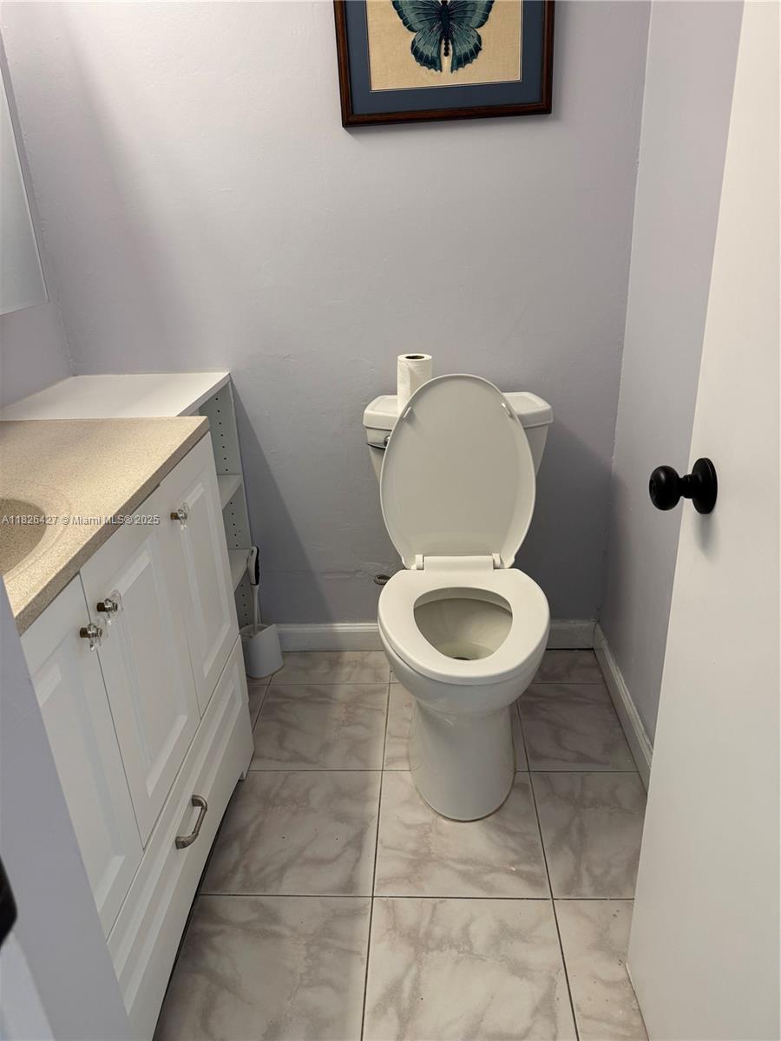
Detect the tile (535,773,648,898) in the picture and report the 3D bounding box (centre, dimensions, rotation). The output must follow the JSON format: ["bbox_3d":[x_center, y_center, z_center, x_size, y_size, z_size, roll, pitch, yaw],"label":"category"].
[{"bbox_3d":[0.447,0.660,1.534,0.253,0.010,0.341,-1,23,3],"label":"tile"}]

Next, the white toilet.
[{"bbox_3d":[0.163,0.132,1.667,0.446,0.879,0.736,-1,23,3],"label":"white toilet"}]

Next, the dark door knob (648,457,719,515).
[{"bbox_3d":[0.338,-0.040,0.850,0.066,0.062,0.062,-1,23,3],"label":"dark door knob"}]

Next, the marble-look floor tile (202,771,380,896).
[{"bbox_3d":[-0.196,0.671,1.571,0.341,0.010,0.341,-1,23,3],"label":"marble-look floor tile"}]

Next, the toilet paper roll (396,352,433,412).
[{"bbox_3d":[0.058,-0.324,1.718,0.084,0.114,0.084,-2,23,1],"label":"toilet paper roll"}]

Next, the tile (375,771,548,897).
[{"bbox_3d":[0.147,0.665,1.551,0.341,0.010,0.341,-1,23,3],"label":"tile"}]

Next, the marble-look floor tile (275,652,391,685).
[{"bbox_3d":[-0.168,0.434,2.125,0.341,0.010,0.171,-1,23,3],"label":"marble-look floor tile"}]

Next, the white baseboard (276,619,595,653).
[{"bbox_3d":[0.114,0.345,2.169,0.986,0.098,0.014,-1,23,3],"label":"white baseboard"}]

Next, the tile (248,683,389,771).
[{"bbox_3d":[-0.180,0.536,1.887,0.341,0.010,0.341,-1,23,3],"label":"tile"}]

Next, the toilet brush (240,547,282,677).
[{"bbox_3d":[-0.382,0.250,2.062,0.125,0.394,0.127,-1,23,3],"label":"toilet brush"}]

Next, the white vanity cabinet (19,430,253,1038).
[{"bbox_3d":[-0.622,0.379,1.233,0.499,0.822,0.915,-1,23,3],"label":"white vanity cabinet"}]

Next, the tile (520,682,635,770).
[{"bbox_3d":[0.463,0.525,1.850,0.253,0.010,0.341,-1,23,3],"label":"tile"}]

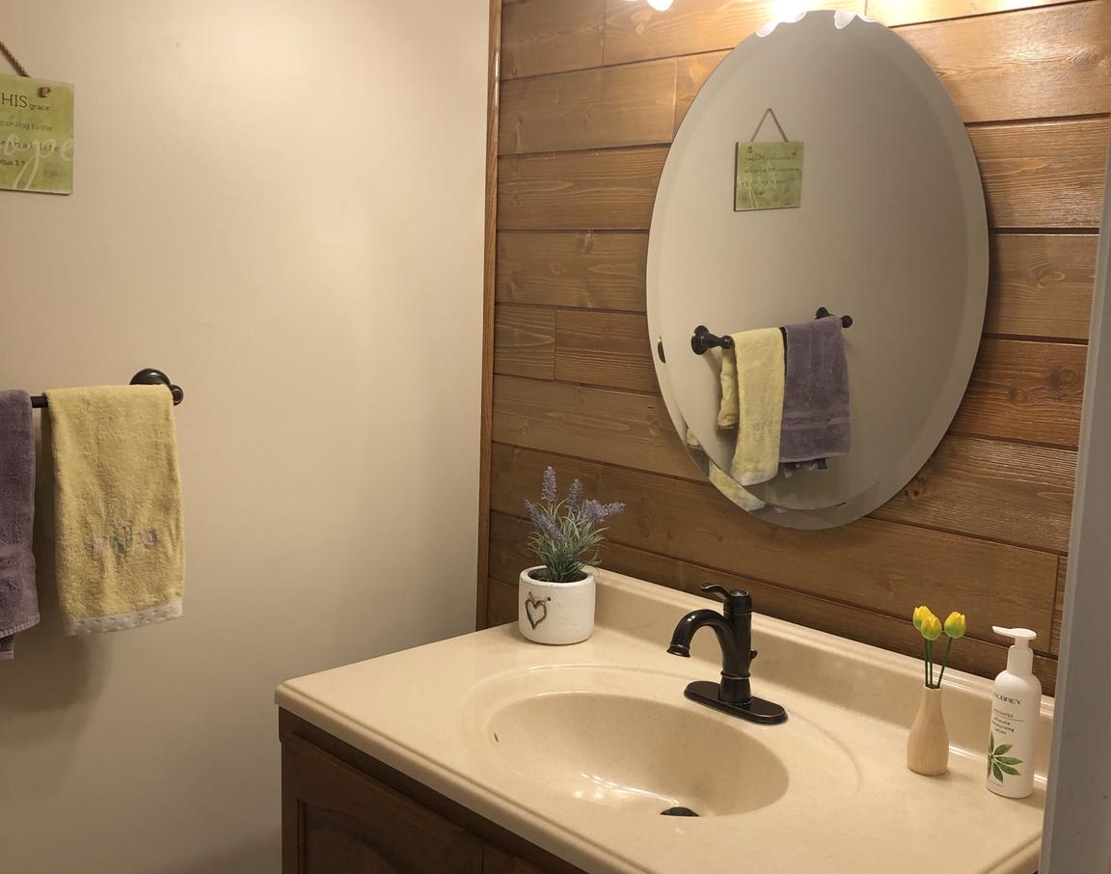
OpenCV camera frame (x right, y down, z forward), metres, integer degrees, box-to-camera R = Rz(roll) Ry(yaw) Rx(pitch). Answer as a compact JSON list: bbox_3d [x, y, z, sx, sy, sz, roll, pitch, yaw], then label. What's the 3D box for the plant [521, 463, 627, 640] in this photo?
[{"bbox_3d":[0.017,0.187,1.945,0.145,0.274,0.150,2,8,0],"label":"plant"}]

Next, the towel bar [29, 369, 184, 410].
[{"bbox_3d":[-0.724,-0.047,1.559,0.520,0.063,0.092,-6,11,-43],"label":"towel bar"}]

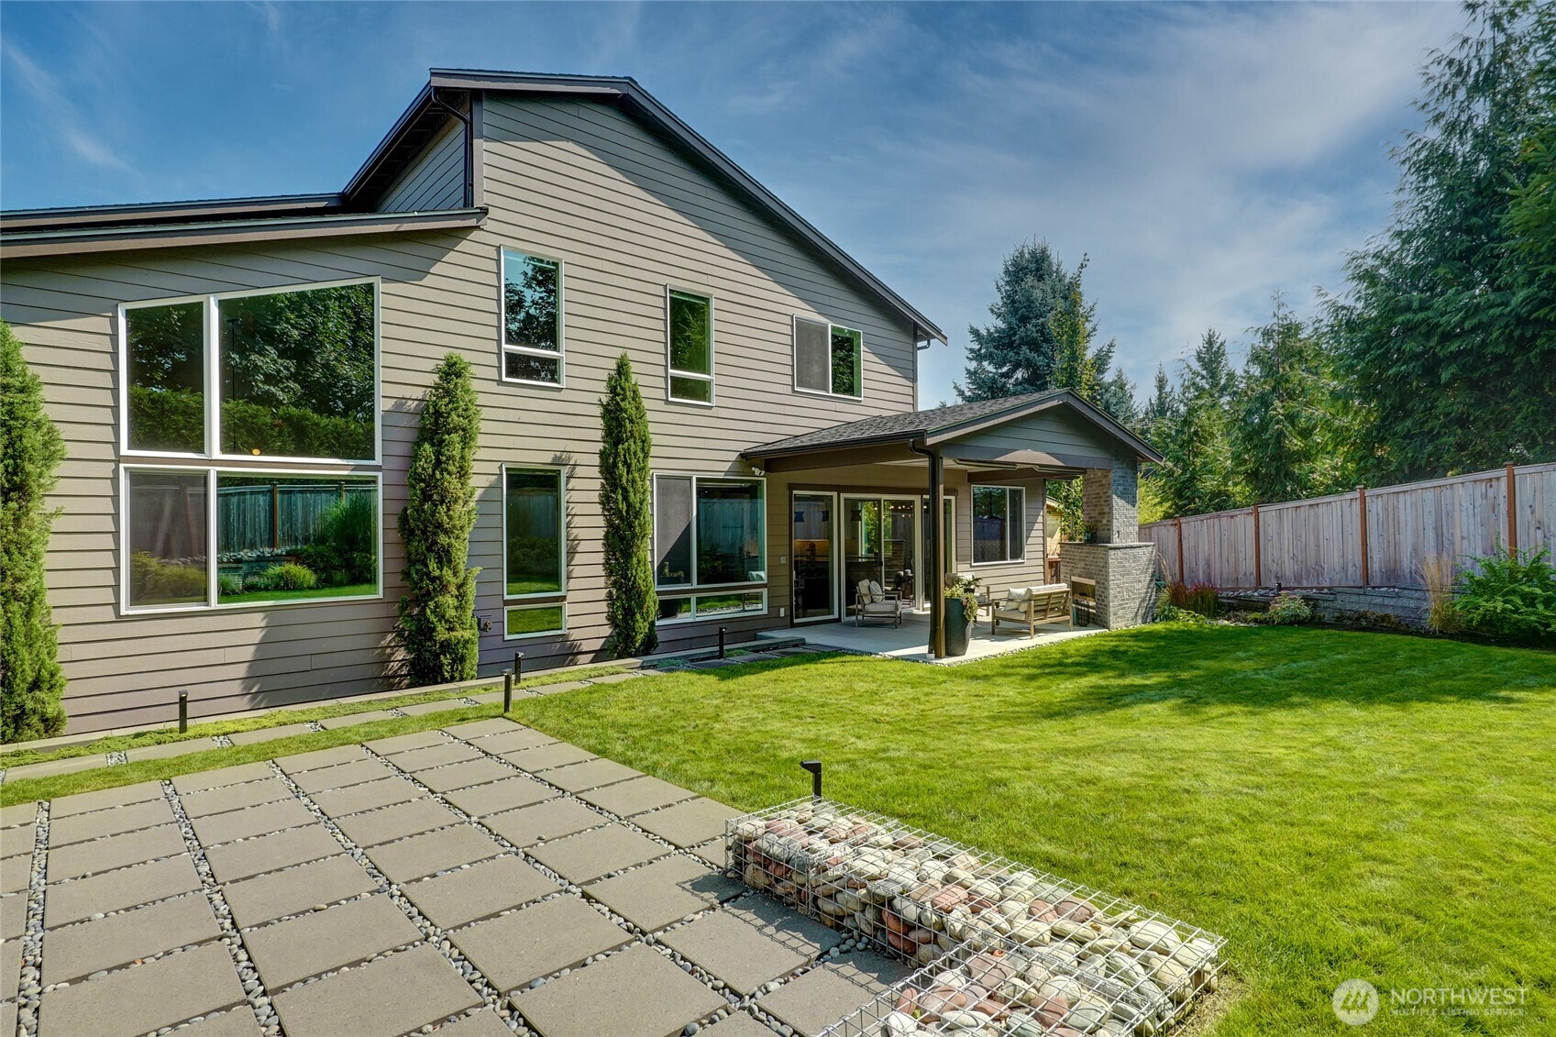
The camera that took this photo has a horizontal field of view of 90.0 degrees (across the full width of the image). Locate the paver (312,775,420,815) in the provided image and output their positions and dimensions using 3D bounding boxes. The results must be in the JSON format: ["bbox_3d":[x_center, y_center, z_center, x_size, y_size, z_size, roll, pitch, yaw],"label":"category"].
[{"bbox_3d":[-2.920,2.014,5.557,0.605,0.050,0.605,0,-2,-42],"label":"paver"}]

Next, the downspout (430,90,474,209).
[{"bbox_3d":[-4.239,-4.685,10.049,0.520,1.468,0.100,0,-1,-42],"label":"downspout"}]

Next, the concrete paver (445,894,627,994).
[{"bbox_3d":[-1.072,1.924,3.524,0.605,0.050,0.605,0,-2,-42],"label":"concrete paver"}]

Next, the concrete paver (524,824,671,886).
[{"bbox_3d":[-1.031,1.951,4.493,0.605,0.050,0.605,0,-2,-42],"label":"concrete paver"}]

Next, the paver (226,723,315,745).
[{"bbox_3d":[-4.833,2.090,7.421,0.605,0.050,0.605,0,-2,-42],"label":"paver"}]

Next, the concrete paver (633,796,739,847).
[{"bbox_3d":[-0.538,1.990,5.050,0.605,0.055,0.605,0,-1,-43],"label":"concrete paver"}]

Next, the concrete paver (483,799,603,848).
[{"bbox_3d":[-1.523,2.005,5.082,0.605,0.055,0.605,0,-1,-43],"label":"concrete paver"}]

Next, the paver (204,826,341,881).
[{"bbox_3d":[-2.998,2.019,4.643,0.605,0.055,0.605,0,-1,-43],"label":"paver"}]

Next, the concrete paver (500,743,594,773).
[{"bbox_3d":[-1.903,2.015,6.478,0.605,0.050,0.605,0,-2,-42],"label":"concrete paver"}]

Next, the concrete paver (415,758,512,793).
[{"bbox_3d":[-2.412,2.014,6.017,0.605,0.050,0.605,0,-2,-42],"label":"concrete paver"}]

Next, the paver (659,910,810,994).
[{"bbox_3d":[-0.110,1.908,3.477,0.605,0.050,0.605,0,-2,-42],"label":"paver"}]

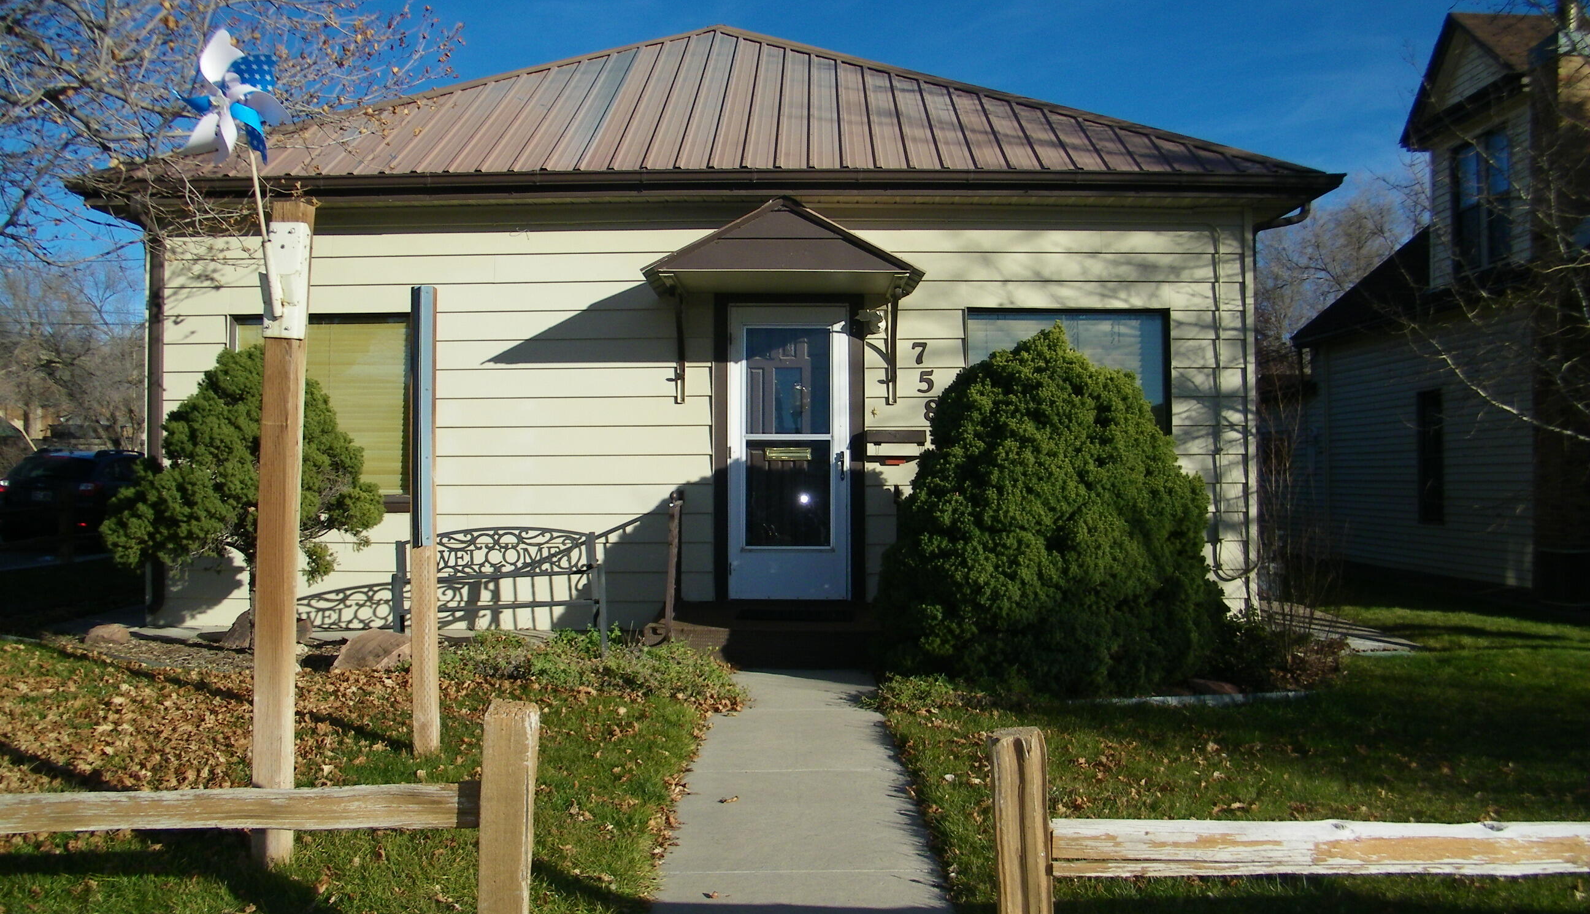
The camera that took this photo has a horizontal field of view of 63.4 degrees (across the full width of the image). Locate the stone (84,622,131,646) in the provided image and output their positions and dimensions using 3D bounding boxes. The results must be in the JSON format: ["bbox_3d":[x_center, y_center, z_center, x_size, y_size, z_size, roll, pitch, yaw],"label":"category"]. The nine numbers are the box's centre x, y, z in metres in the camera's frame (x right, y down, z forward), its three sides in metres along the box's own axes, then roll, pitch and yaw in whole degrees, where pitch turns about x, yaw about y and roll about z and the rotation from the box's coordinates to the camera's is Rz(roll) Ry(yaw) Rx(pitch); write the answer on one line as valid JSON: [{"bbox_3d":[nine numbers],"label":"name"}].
[{"bbox_3d":[-4.405,1.141,8.218,0.280,0.140,0.230,0,-2,0],"label":"stone"}]

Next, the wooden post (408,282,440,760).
[{"bbox_3d":[-1.649,0.280,5.724,0.095,2.080,0.095,-1,-2,0],"label":"wooden post"}]

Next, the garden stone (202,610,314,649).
[{"bbox_3d":[-3.396,1.089,8.120,0.600,0.230,0.420,0,-2,0],"label":"garden stone"}]

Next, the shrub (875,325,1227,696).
[{"bbox_3d":[1.591,0.228,7.947,2.120,2.100,1.950,0,-2,0],"label":"shrub"}]

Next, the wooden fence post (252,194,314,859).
[{"bbox_3d":[-1.609,0.226,4.045,0.095,2.060,0.095,1,-2,0],"label":"wooden fence post"}]

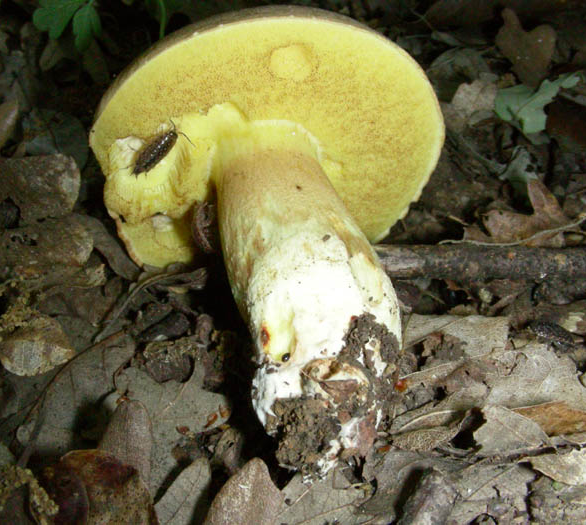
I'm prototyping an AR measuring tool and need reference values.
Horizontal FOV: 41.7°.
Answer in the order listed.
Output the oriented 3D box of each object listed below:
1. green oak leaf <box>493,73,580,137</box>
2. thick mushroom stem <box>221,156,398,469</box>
[{"bbox_3d":[0.115,-0.074,0.360,0.040,0.022,0.028,10,32,16],"label":"green oak leaf"},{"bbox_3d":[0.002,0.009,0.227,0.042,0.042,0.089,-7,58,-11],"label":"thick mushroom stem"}]

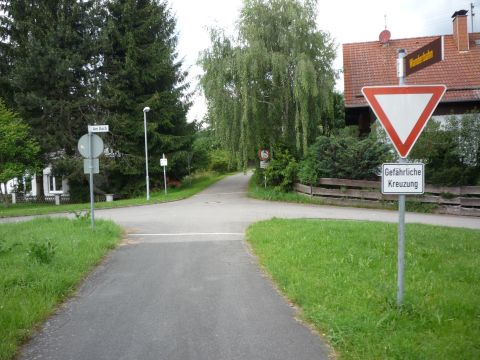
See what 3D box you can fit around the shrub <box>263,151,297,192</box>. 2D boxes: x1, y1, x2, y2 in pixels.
[{"bbox_3d":[1.964,-0.402,21.000,1.600,2.000,1.600,-1,2,0],"label":"shrub"}]

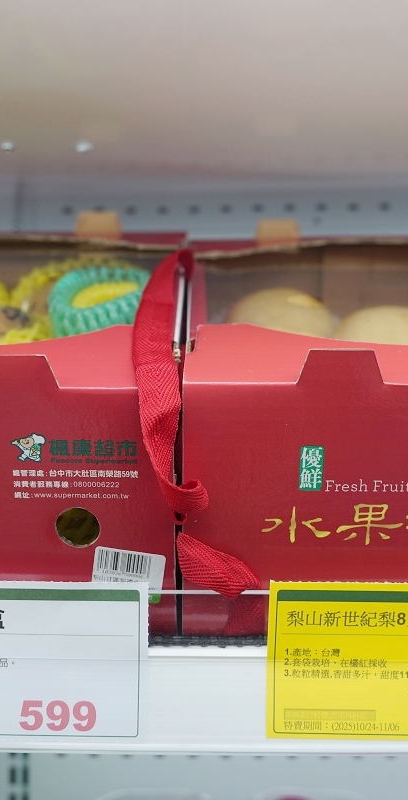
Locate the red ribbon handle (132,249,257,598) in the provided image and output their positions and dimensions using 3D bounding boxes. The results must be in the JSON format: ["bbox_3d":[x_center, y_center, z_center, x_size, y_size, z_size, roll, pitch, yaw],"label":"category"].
[{"bbox_3d":[-0.005,0.014,0.617,0.069,0.153,0.243,0,20,0],"label":"red ribbon handle"}]

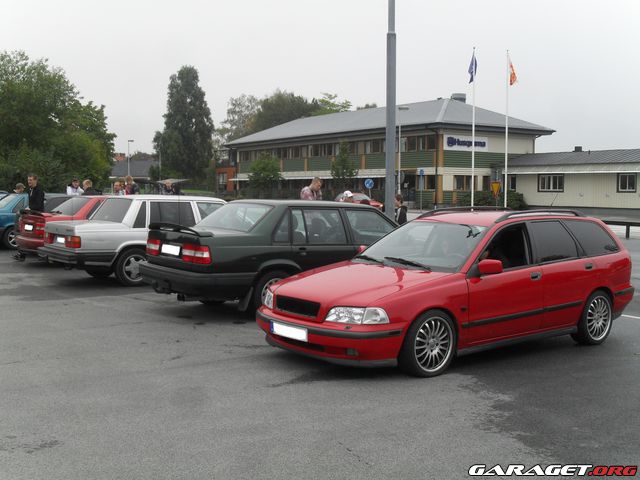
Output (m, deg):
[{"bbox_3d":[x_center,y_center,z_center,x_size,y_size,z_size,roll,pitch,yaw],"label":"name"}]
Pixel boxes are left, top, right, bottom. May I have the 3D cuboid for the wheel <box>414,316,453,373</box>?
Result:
[{"bbox_3d":[0.886,0.869,6.557,0.460,0.460,0.200,-3,5,-39],"label":"wheel"}]

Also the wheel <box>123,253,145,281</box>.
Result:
[{"bbox_3d":[-2.995,0.447,12.481,0.430,0.430,0.200,-2,4,-35],"label":"wheel"}]

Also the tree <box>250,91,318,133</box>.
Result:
[{"bbox_3d":[-5.327,-13.756,113.496,10.500,15.740,10.500,0,4,0],"label":"tree"}]

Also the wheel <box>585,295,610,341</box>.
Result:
[{"bbox_3d":[2.852,0.814,8.177,0.460,0.460,0.200,-3,5,-39],"label":"wheel"}]

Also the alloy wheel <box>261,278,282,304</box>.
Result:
[{"bbox_3d":[-0.533,0.643,8.931,0.430,0.430,0.200,-2,4,-35],"label":"alloy wheel"}]

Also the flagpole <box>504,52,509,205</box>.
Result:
[{"bbox_3d":[11.357,-6.525,47.312,0.120,9.910,0.120,0,4,0],"label":"flagpole"}]

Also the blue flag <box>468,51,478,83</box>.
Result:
[{"bbox_3d":[9.291,-10.502,47.000,0.650,2.000,0.300,0,4,0],"label":"blue flag"}]

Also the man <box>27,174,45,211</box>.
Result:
[{"bbox_3d":[-5.617,-0.377,15.358,0.500,1.830,0.320,3,5,38],"label":"man"}]

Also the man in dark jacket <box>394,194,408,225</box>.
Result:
[{"bbox_3d":[1.553,-0.091,15.050,0.300,1.580,0.450,0,4,-9],"label":"man in dark jacket"}]

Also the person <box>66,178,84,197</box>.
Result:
[{"bbox_3d":[-5.670,-0.562,18.057,0.550,1.800,0.350,-2,4,-27],"label":"person"}]

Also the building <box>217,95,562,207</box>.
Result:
[{"bbox_3d":[5.112,-8.979,80.919,14.400,10.250,36.000,-2,4,-35],"label":"building"}]

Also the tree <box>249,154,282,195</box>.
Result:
[{"bbox_3d":[-5.409,-6.157,77.159,3.500,5.049,3.500,0,4,0],"label":"tree"}]

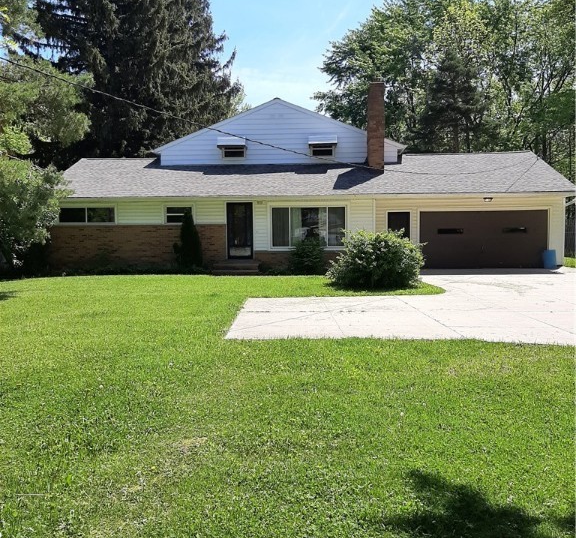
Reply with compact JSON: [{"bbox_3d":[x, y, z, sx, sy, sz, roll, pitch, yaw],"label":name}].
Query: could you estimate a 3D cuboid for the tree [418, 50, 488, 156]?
[{"bbox_3d":[10.446,-7.289,36.627,5.000,12.775,4.800,0,4,1],"label":"tree"}]

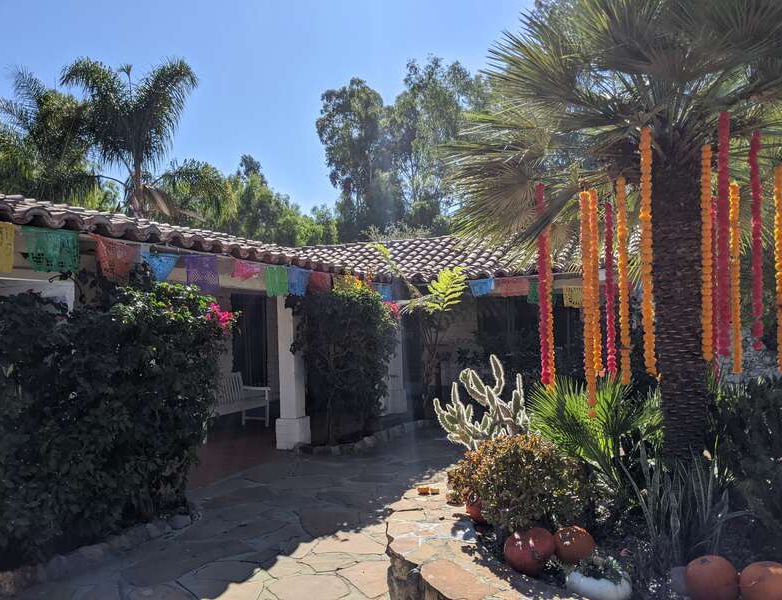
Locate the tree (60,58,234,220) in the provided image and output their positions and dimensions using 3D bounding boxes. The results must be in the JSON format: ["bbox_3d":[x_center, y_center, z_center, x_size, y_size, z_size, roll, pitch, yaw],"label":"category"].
[{"bbox_3d":[-6.575,-1.884,16.733,4.500,8.800,4.500,-1,-3,0],"label":"tree"}]

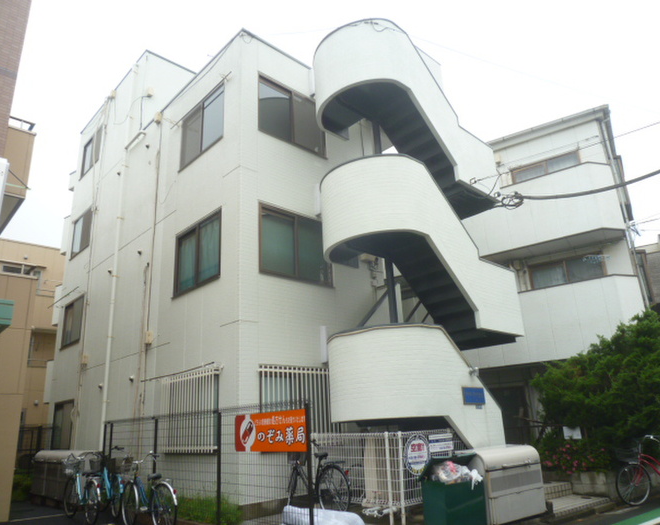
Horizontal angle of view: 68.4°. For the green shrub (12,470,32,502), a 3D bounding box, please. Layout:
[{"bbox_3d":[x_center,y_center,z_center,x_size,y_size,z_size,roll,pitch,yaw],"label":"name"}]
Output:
[{"bbox_3d":[-6.810,4.926,10.827,0.650,0.680,0.600,7,-20,-30],"label":"green shrub"}]

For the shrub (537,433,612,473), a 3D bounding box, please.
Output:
[{"bbox_3d":[4.381,3.371,8.735,0.800,0.660,1.200,13,-23,-43],"label":"shrub"}]

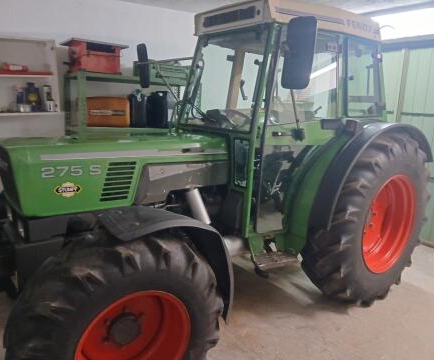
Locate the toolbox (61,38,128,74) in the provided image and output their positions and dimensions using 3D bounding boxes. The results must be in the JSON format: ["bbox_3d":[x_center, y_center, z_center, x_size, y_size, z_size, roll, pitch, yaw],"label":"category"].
[{"bbox_3d":[-1.264,-1.247,3.718,0.540,0.285,0.500,-7,15,-32],"label":"toolbox"}]

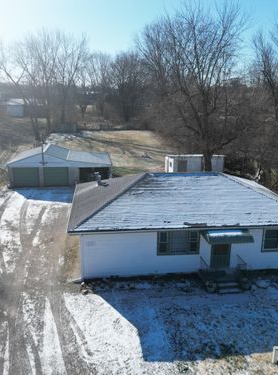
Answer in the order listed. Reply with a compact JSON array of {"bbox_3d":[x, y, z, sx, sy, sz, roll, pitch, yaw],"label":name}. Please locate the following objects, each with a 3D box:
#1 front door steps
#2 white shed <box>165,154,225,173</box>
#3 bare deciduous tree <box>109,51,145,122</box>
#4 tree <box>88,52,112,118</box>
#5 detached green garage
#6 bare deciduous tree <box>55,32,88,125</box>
[{"bbox_3d":[4.410,4.779,17.863,2.350,0.500,1.650,-1,16,-7],"label":"front door steps"},{"bbox_3d":[6.352,-2.549,40.127,5.830,2.650,3.800,-1,16,-7],"label":"white shed"},{"bbox_3d":[-3.484,-30.178,104.593,10.720,20.860,10.190,-1,16,-7],"label":"bare deciduous tree"},{"bbox_3d":[-12.931,-33.185,114.287,7.820,21.200,7.430,-1,16,-7],"label":"tree"},{"bbox_3d":[-8.326,-2.638,38.097,10.610,3.570,6.320,-1,16,-7],"label":"detached green garage"},{"bbox_3d":[-18.687,-30.111,96.991,8.840,24.470,8.390,-1,16,-7],"label":"bare deciduous tree"}]

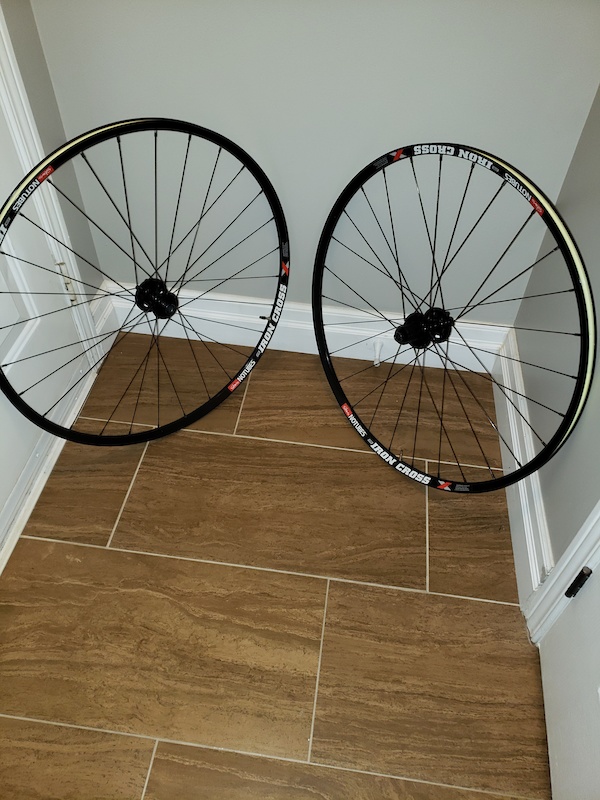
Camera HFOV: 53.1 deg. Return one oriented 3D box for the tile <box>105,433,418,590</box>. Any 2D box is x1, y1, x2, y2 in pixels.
[{"bbox_3d":[-0.044,0.210,1.229,0.603,0.010,0.299,7,48,4],"label":"tile"}]

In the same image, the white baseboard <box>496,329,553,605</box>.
[{"bbox_3d":[0.449,0.104,1.242,0.016,0.142,0.606,7,48,4],"label":"white baseboard"}]

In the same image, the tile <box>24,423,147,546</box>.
[{"bbox_3d":[-0.433,0.164,1.254,0.177,0.010,0.299,7,48,4],"label":"tile"}]

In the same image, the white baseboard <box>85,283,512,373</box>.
[{"bbox_3d":[0.009,-0.173,1.472,0.975,0.142,0.016,7,48,4],"label":"white baseboard"}]

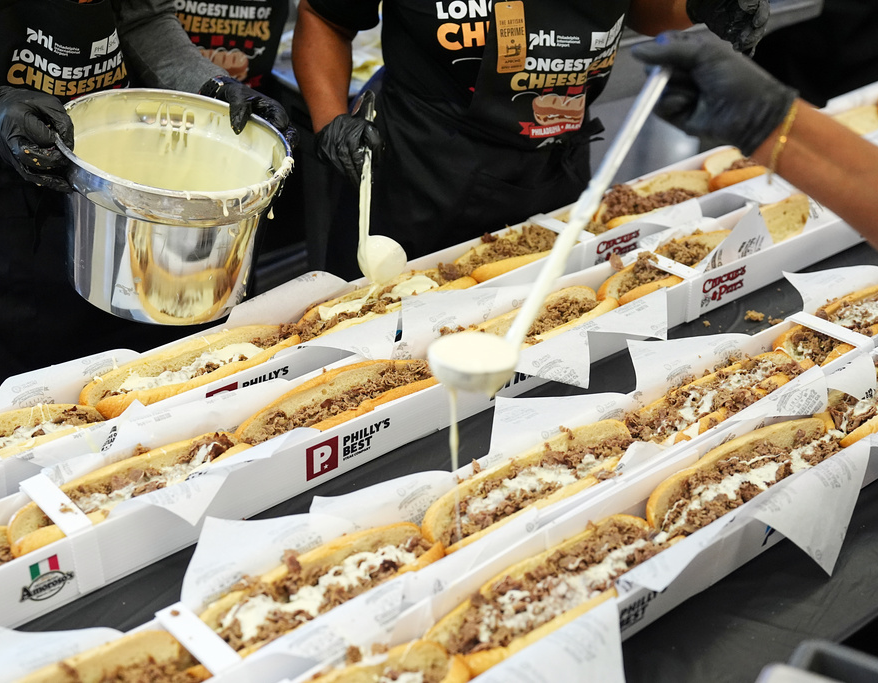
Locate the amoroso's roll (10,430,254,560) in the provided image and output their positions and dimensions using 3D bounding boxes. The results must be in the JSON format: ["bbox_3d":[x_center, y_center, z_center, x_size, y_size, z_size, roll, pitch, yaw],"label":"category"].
[{"bbox_3d":[-0.320,0.168,1.477,0.281,0.068,0.088,-22,35,-33],"label":"amoroso's roll"}]

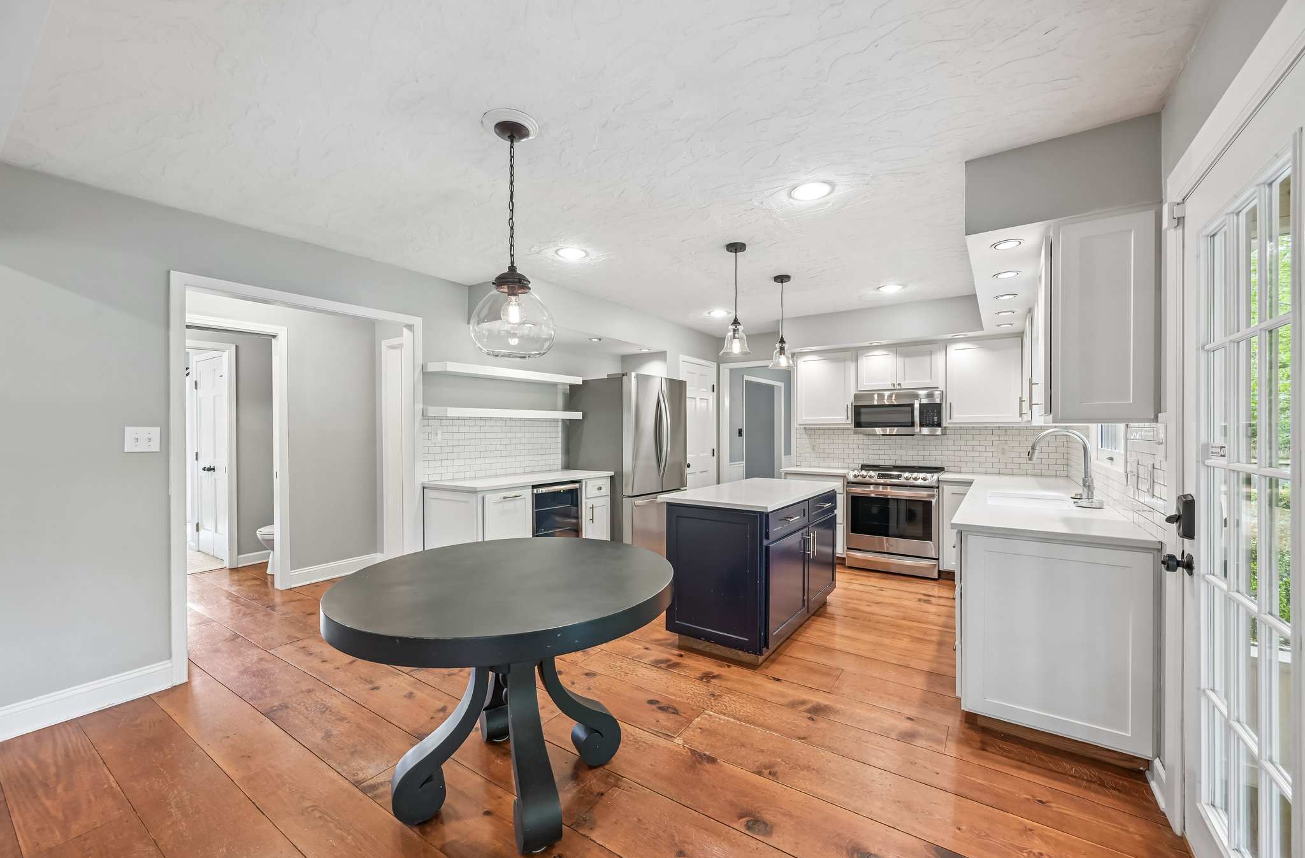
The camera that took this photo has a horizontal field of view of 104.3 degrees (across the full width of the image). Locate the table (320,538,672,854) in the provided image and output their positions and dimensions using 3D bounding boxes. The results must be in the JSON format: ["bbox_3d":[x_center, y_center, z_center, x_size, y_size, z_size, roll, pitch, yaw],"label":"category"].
[{"bbox_3d":[-0.527,0.939,1.937,1.206,0.782,1.206,0,0,34],"label":"table"}]

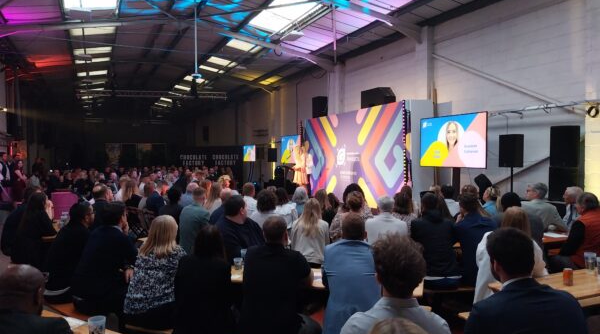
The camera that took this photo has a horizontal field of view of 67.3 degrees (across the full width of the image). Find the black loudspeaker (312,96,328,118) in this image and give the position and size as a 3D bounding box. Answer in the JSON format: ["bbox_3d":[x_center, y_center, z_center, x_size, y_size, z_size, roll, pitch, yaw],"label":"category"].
[{"bbox_3d":[0.700,-1.990,15.200,0.440,0.720,0.440,-1,1,-35],"label":"black loudspeaker"}]

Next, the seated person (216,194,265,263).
[{"bbox_3d":[-0.470,0.910,4.250,0.540,1.300,0.750,1,1,32],"label":"seated person"}]

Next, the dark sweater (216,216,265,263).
[{"bbox_3d":[-0.545,0.771,4.237,0.520,0.660,0.380,0,1,18],"label":"dark sweater"}]

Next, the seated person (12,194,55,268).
[{"bbox_3d":[-2.880,0.932,5.121,0.720,1.240,0.520,-1,2,-42],"label":"seated person"}]

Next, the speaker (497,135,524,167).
[{"bbox_3d":[3.720,-0.285,7.950,0.360,0.580,0.370,0,1,-18],"label":"speaker"}]

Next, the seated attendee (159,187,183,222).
[{"bbox_3d":[-1.740,0.900,6.400,0.470,1.260,0.720,1,1,28],"label":"seated attendee"}]

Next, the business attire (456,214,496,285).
[{"bbox_3d":[1.710,0.778,4.397,0.470,0.680,0.380,0,1,-8],"label":"business attire"}]

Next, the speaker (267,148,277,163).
[{"bbox_3d":[-1.144,-0.437,18.595,0.370,0.580,0.360,0,1,22],"label":"speaker"}]

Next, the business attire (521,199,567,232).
[{"bbox_3d":[3.100,0.710,5.700,0.510,0.600,0.400,-1,1,-38],"label":"business attire"}]

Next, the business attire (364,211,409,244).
[{"bbox_3d":[0.865,0.764,4.567,0.470,0.660,0.360,0,1,-5],"label":"business attire"}]

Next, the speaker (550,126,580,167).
[{"bbox_3d":[4.240,-0.310,7.200,0.400,0.650,0.410,-1,1,-43],"label":"speaker"}]

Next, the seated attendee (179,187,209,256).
[{"bbox_3d":[-1.300,0.898,5.820,0.500,1.280,0.700,1,1,28],"label":"seated attendee"}]

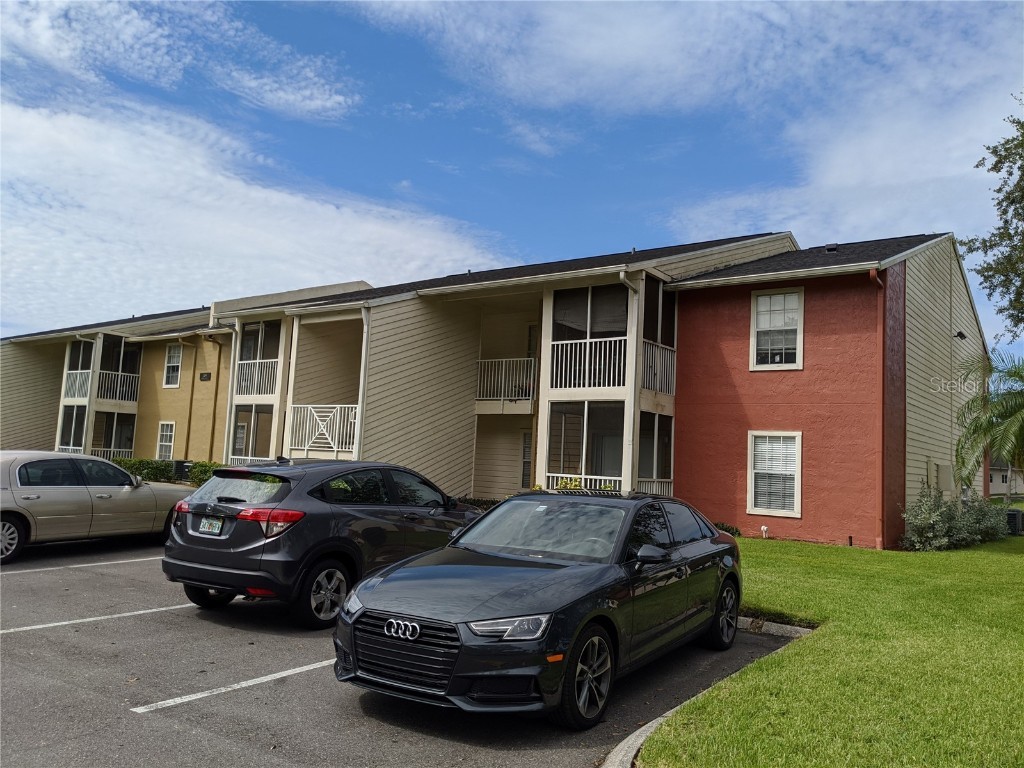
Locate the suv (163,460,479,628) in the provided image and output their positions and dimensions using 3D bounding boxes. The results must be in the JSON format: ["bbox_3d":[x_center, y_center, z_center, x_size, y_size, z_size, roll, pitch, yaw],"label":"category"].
[{"bbox_3d":[-1.784,1.661,9.130,1.840,1.600,4.320,-1,-7,31],"label":"suv"}]

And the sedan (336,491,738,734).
[{"bbox_3d":[0.574,1.641,6.834,1.910,1.420,4.730,-1,-7,32],"label":"sedan"}]

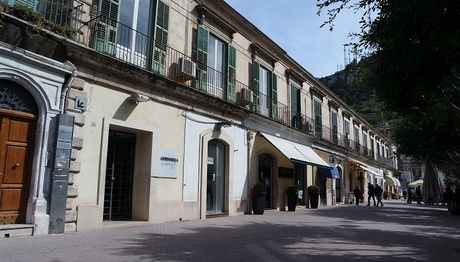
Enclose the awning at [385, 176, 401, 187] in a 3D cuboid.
[{"bbox_3d":[25.045,7.828,46.920,1.118,1.407,7.255,-6,-13,35],"label":"awning"}]

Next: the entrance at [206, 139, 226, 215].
[{"bbox_3d":[-0.549,1.868,12.376,0.292,3.007,1.486,-6,-13,35],"label":"entrance"}]

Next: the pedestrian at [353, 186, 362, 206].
[{"bbox_3d":[10.426,5.322,25.164,0.500,1.471,0.550,0,-10,6],"label":"pedestrian"}]

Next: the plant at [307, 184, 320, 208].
[{"bbox_3d":[5.390,4.226,19.686,0.650,1.402,0.650,-6,-13,35],"label":"plant"}]

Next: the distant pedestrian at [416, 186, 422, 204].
[{"bbox_3d":[17.910,6.110,29.090,0.550,1.655,0.400,-2,-11,17],"label":"distant pedestrian"}]

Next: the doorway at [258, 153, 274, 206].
[{"bbox_3d":[1.733,2.549,15.542,0.292,2.831,1.521,-6,-13,35],"label":"doorway"}]

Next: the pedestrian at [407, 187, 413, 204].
[{"bbox_3d":[17.631,6.323,30.174,0.450,1.630,0.500,8,-13,-36],"label":"pedestrian"}]

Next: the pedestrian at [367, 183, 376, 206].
[{"bbox_3d":[10.986,4.957,23.887,0.600,1.733,0.500,3,-11,-13],"label":"pedestrian"}]

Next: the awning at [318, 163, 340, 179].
[{"bbox_3d":[7.153,2.829,22.147,0.998,1.198,1.692,-6,-13,35],"label":"awning"}]

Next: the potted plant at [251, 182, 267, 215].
[{"bbox_3d":[1.300,3.023,13.773,0.600,1.415,0.600,-6,-13,35],"label":"potted plant"}]

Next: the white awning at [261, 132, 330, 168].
[{"bbox_3d":[4.193,1.302,17.755,1.442,1.538,7.117,-6,-13,35],"label":"white awning"}]

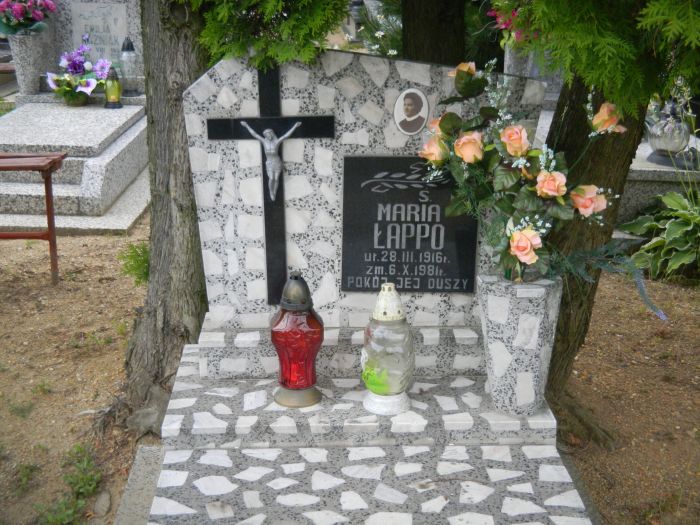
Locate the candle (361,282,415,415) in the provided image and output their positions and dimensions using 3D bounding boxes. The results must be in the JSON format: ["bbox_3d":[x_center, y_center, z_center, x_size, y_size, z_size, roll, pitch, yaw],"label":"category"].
[{"bbox_3d":[0.081,0.179,2.396,0.116,0.277,0.116,0,18,-2],"label":"candle"}]

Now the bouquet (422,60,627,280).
[{"bbox_3d":[0.349,-0.176,2.286,0.415,0.463,0.280,0,18,-2],"label":"bouquet"}]

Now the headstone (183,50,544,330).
[{"bbox_3d":[0.032,-0.171,2.564,0.803,0.657,0.075,0,18,-2],"label":"headstone"}]

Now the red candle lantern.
[{"bbox_3d":[-0.115,0.162,2.430,0.118,0.286,0.118,0,18,-2],"label":"red candle lantern"}]

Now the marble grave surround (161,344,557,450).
[{"bbox_3d":[0.014,0.297,2.566,0.830,0.053,0.460,0,18,-2],"label":"marble grave surround"}]

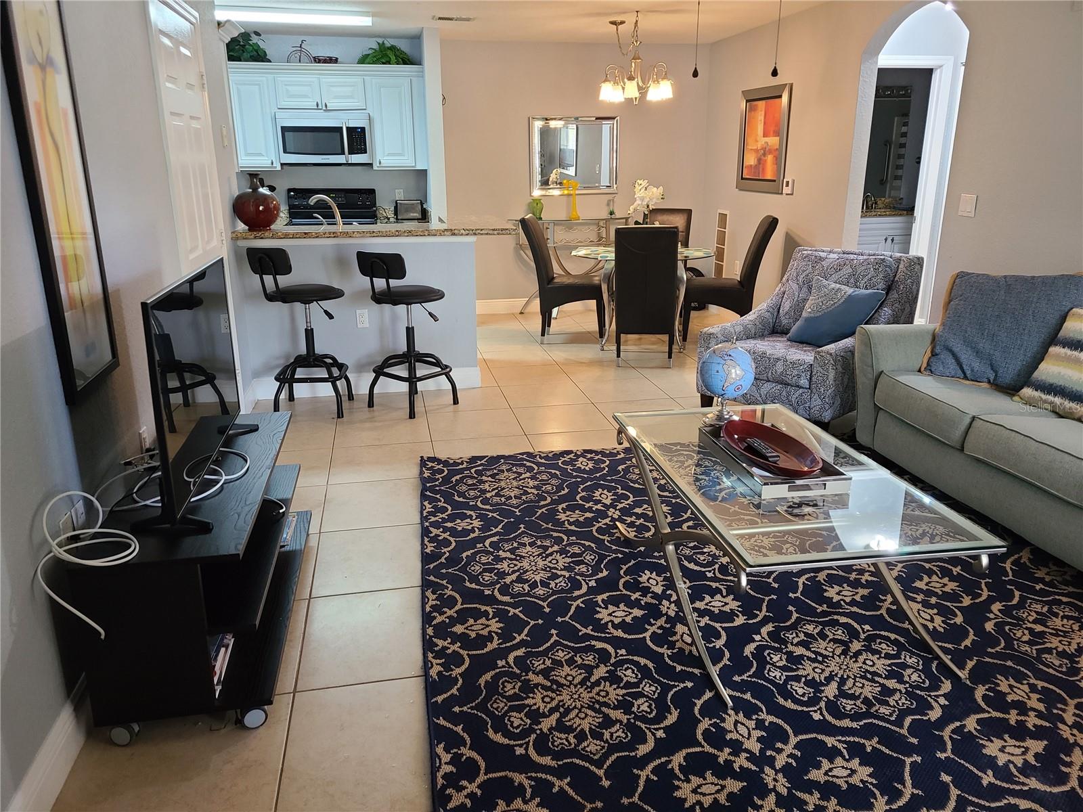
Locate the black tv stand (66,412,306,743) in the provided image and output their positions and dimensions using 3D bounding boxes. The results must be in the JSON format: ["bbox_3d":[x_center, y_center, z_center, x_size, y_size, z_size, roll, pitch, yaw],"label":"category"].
[{"bbox_3d":[-1.046,0.454,2.654,0.440,0.505,1.250,-3,17,-10],"label":"black tv stand"}]

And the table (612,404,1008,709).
[{"bbox_3d":[0.771,0.419,2.828,0.740,0.466,1.340,-4,18,-10],"label":"table"}]

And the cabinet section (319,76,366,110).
[{"bbox_3d":[-1.685,-2.657,6.953,0.360,0.255,0.320,-4,17,-10],"label":"cabinet section"}]

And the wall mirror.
[{"bbox_3d":[0.319,-2.325,7.570,0.840,0.710,0.050,-4,18,-10],"label":"wall mirror"}]

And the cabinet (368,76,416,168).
[{"bbox_3d":[-1.291,-2.466,7.106,0.410,0.750,0.340,-3,17,-10],"label":"cabinet"}]

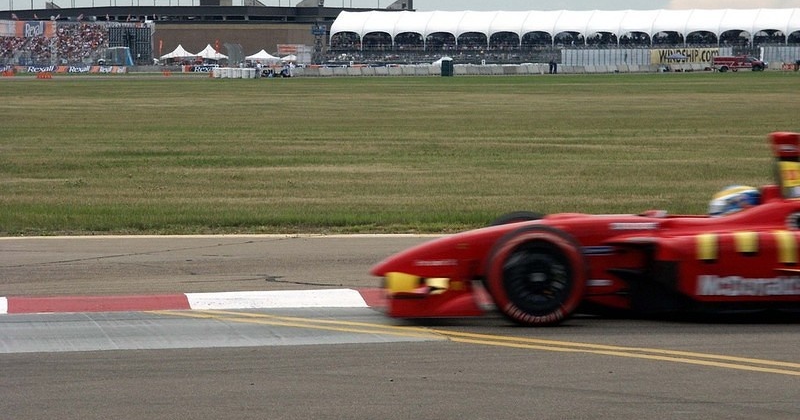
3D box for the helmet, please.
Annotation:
[{"bbox_3d":[2.244,-0.027,28.900,0.320,0.265,0.250,0,2,0],"label":"helmet"}]

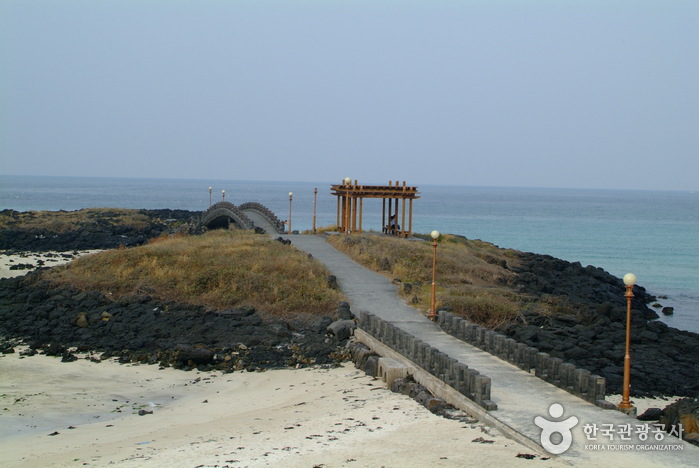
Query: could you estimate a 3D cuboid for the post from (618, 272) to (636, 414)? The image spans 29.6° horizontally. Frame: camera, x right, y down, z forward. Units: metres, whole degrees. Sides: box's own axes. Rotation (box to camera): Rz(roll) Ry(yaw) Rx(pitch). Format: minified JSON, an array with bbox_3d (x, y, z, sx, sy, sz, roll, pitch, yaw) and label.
[{"bbox_3d":[8.104,3.181,38.400,0.450,4.120,0.450,1,2,0],"label":"post"}]

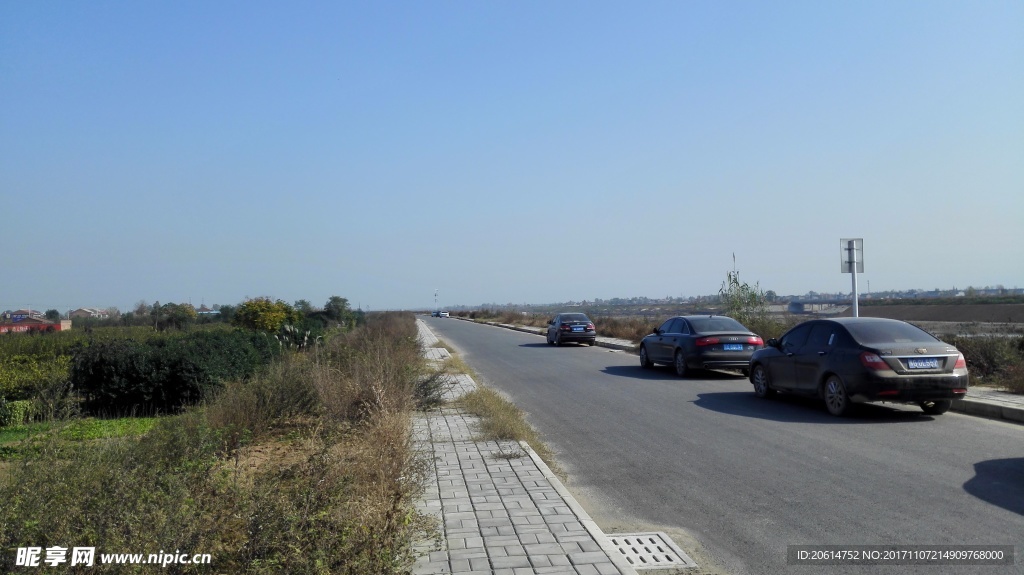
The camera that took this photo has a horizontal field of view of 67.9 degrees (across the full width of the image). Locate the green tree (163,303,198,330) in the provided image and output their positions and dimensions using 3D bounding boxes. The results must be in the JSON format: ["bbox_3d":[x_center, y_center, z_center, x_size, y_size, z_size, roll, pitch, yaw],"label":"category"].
[{"bbox_3d":[-39.262,3.744,90.000,4.300,3.934,4.100,-1,-2,0],"label":"green tree"}]

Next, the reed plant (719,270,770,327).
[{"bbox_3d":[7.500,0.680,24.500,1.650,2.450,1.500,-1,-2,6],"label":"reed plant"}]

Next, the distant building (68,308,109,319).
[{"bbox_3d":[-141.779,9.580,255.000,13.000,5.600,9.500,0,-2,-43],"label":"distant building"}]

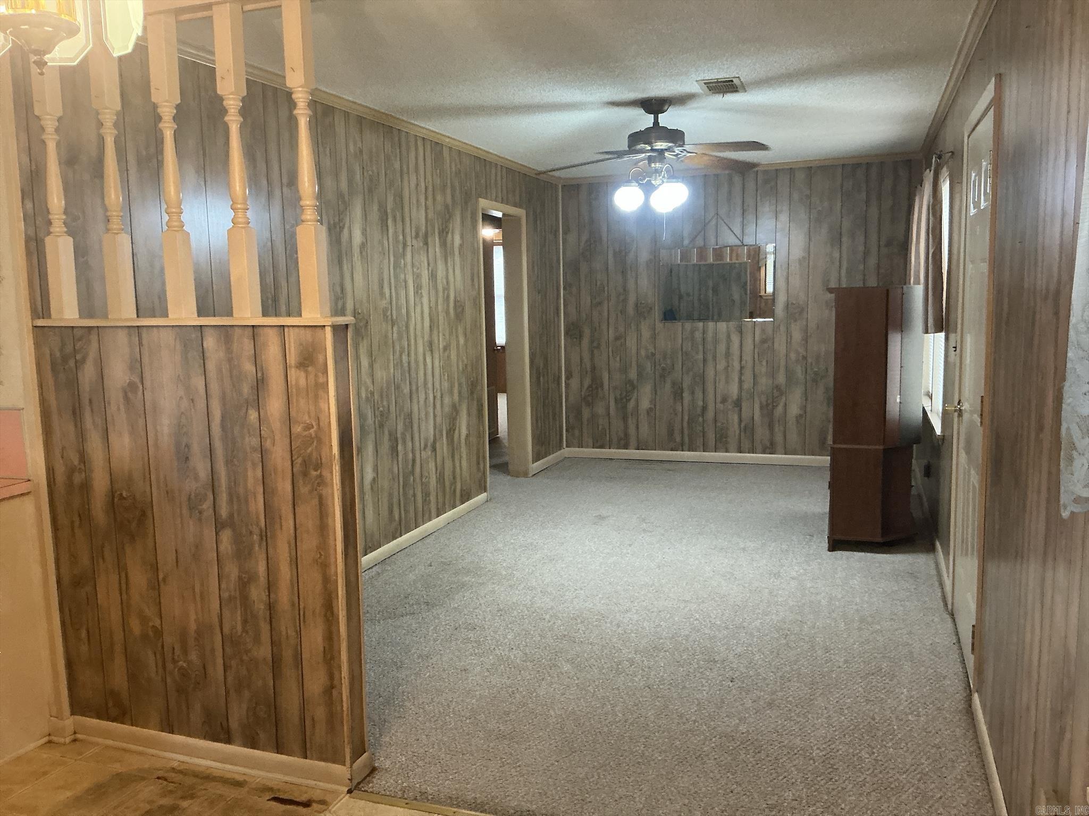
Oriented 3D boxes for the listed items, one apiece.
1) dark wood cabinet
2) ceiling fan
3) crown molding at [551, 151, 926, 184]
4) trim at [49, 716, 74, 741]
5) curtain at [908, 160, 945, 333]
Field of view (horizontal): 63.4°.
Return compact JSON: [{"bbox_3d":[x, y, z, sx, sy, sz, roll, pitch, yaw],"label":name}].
[{"bbox_3d":[1.947,0.018,5.178,0.498,1.457,0.970,1,8,20],"label":"dark wood cabinet"},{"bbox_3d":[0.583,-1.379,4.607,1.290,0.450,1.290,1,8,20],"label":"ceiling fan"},{"bbox_3d":[1.490,-1.914,7.079,2.871,0.055,0.035,1,8,20],"label":"crown molding"},{"bbox_3d":[-1.614,1.071,2.946,0.064,0.084,0.040,1,8,20],"label":"trim"},{"bbox_3d":[2.184,-0.907,5.073,0.135,0.865,1.730,1,8,20],"label":"curtain"}]

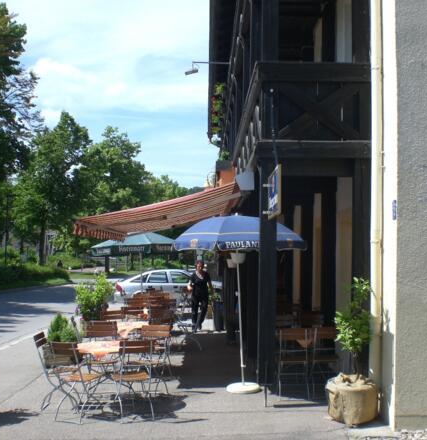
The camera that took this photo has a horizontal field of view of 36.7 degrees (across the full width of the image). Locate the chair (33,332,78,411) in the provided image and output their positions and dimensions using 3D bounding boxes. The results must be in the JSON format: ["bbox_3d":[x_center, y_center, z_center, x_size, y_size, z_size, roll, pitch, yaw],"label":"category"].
[{"bbox_3d":[-1.739,1.703,7.329,0.500,0.840,0.430,0,-4,0],"label":"chair"}]

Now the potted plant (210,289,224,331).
[{"bbox_3d":[0.102,2.125,15.299,0.370,0.990,0.370,0,-4,0],"label":"potted plant"}]

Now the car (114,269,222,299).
[{"bbox_3d":[-1.401,2.467,24.495,4.450,1.420,1.720,1,-4,-10],"label":"car"}]

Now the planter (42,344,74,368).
[{"bbox_3d":[-2.417,2.119,10.189,0.550,0.350,0.530,0,-4,0],"label":"planter"}]

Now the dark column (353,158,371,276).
[{"bbox_3d":[1.702,0.669,7.474,0.220,2.760,0.210,0,-4,0],"label":"dark column"}]

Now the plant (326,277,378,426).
[{"bbox_3d":[1.463,1.352,6.788,0.540,1.510,0.530,0,-4,0],"label":"plant"}]

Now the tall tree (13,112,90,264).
[{"bbox_3d":[-11.634,-2.087,46.211,5.300,11.380,5.200,0,-4,0],"label":"tall tree"}]

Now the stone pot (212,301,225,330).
[{"bbox_3d":[0.129,2.273,15.290,0.310,0.700,0.310,0,-4,0],"label":"stone pot"}]

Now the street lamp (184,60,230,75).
[{"bbox_3d":[-0.152,-3.832,16.265,1.160,0.370,0.280,0,-4,0],"label":"street lamp"}]

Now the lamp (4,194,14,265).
[{"bbox_3d":[-13.343,0.968,42.015,0.600,5.280,0.600,0,-4,0],"label":"lamp"}]

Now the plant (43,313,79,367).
[{"bbox_3d":[-2.423,1.885,10.233,0.560,0.830,0.550,0,-4,0],"label":"plant"}]

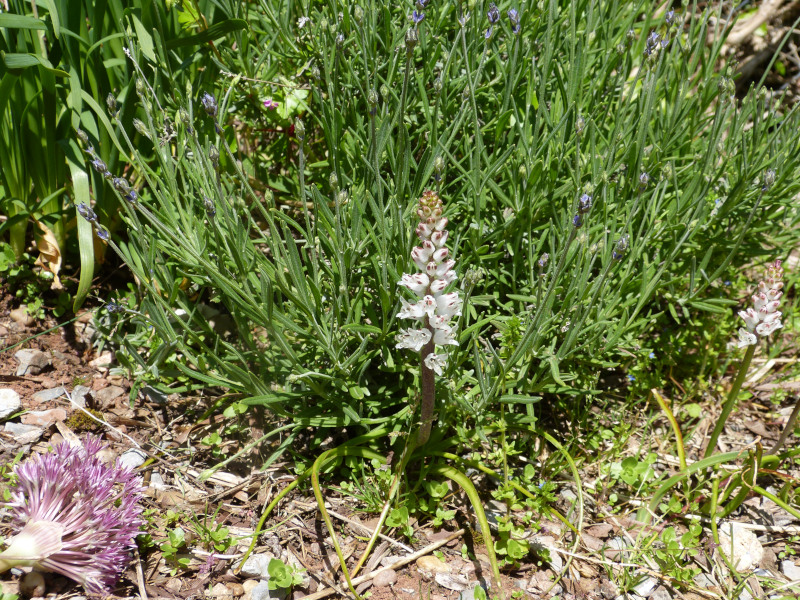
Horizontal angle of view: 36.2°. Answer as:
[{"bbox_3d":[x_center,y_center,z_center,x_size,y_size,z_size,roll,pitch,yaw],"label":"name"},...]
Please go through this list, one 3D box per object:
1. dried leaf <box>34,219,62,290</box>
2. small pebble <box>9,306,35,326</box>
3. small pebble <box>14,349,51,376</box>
[{"bbox_3d":[-0.271,-0.035,0.940,0.023,0.056,0.020,0,35,0],"label":"dried leaf"},{"bbox_3d":[-0.286,0.013,0.925,0.019,0.012,0.015,0,35,0],"label":"small pebble"},{"bbox_3d":[-0.264,0.045,0.880,0.026,0.015,0.019,0,35,0],"label":"small pebble"}]

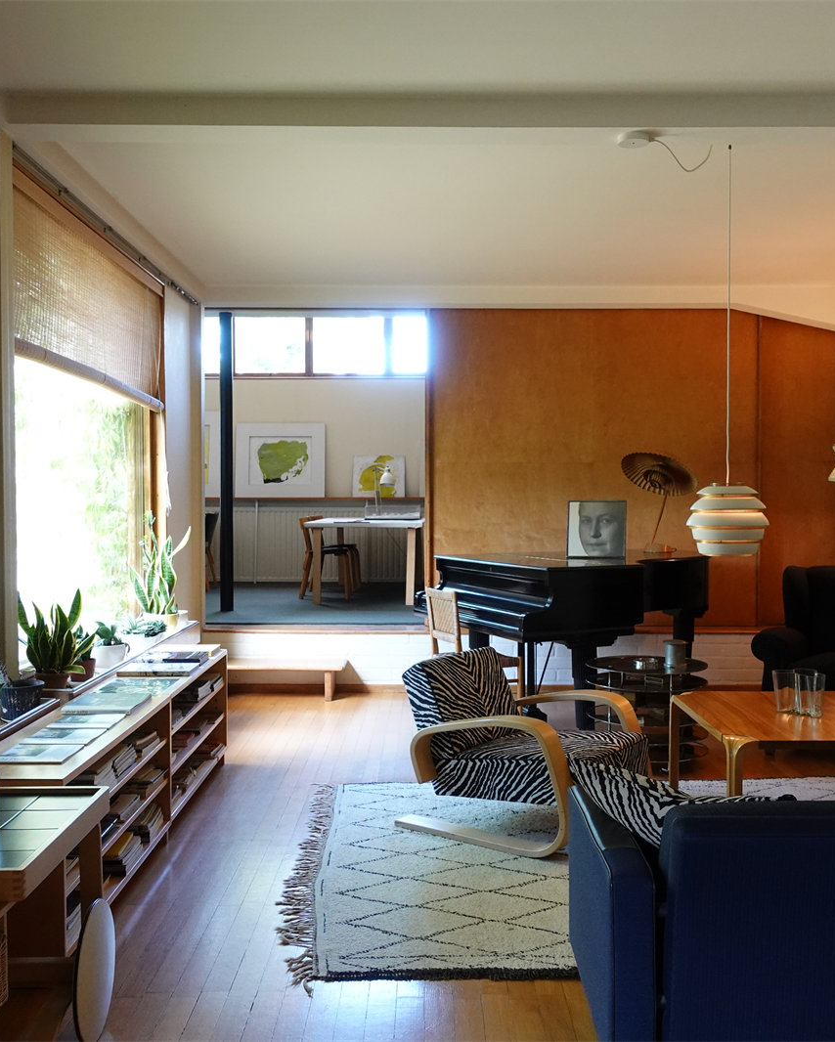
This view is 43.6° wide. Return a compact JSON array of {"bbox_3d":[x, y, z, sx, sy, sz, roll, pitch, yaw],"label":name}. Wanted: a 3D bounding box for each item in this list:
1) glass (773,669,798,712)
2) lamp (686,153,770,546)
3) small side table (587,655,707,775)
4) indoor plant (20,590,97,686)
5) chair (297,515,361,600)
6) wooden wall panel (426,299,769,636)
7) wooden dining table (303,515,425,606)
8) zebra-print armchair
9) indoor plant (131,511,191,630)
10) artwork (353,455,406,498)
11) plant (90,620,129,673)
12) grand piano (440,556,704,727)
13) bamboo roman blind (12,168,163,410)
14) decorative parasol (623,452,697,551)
[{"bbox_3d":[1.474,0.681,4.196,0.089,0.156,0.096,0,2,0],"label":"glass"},{"bbox_3d":[1.248,-0.680,4.157,0.333,1.655,0.333,0,1,0],"label":"lamp"},{"bbox_3d":[1.174,0.990,5.369,0.610,0.500,0.610,0,1,0],"label":"small side table"},{"bbox_3d":[-1.427,0.466,4.152,0.300,0.390,0.270,0,1,0],"label":"indoor plant"},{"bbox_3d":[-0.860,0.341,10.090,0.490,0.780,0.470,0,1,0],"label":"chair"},{"bbox_3d":[1.279,-0.386,7.563,2.391,2.301,0.060,0,2,0],"label":"wooden wall panel"},{"bbox_3d":[-0.445,0.362,10.311,1.050,0.727,2.380,0,1,0],"label":"wooden dining table"},{"bbox_3d":[0.447,0.956,4.463,0.796,0.685,0.745,1,2,39],"label":"zebra-print armchair"},{"bbox_3d":[-1.498,0.287,6.086,0.307,0.665,0.282,0,2,0],"label":"indoor plant"},{"bbox_3d":[-0.409,-0.488,11.240,0.564,0.453,0.030,0,-3,0],"label":"artwork"},{"bbox_3d":[-1.272,0.507,4.312,0.150,0.195,0.150,0,1,0],"label":"plant"},{"bbox_3d":[1.176,0.743,6.743,1.932,1.007,1.450,-1,2,-21],"label":"grand piano"},{"bbox_3d":[-1.575,-1.021,5.104,0.070,0.735,2.410,0,1,0],"label":"bamboo roman blind"},{"bbox_3d":[1.582,-0.124,6.789,0.490,0.655,0.480,0,1,0],"label":"decorative parasol"}]

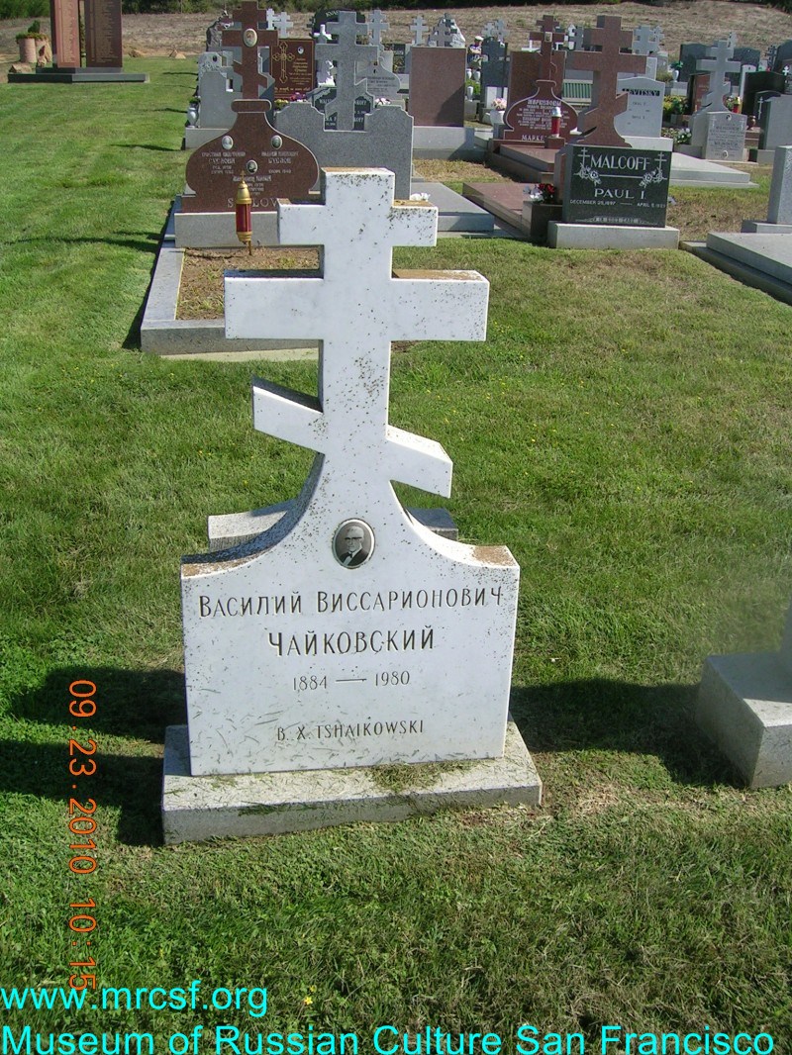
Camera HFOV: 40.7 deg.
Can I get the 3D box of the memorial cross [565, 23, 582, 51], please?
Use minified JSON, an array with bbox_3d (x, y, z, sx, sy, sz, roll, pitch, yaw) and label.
[{"bbox_3d":[3.423,-9.032,20.000,0.450,0.660,0.130,-2,23,-8],"label":"memorial cross"}]

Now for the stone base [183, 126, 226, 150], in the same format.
[{"bbox_3d":[-2.277,-5.566,15.316,1.454,0.269,0.420,-1,23,-8],"label":"stone base"}]

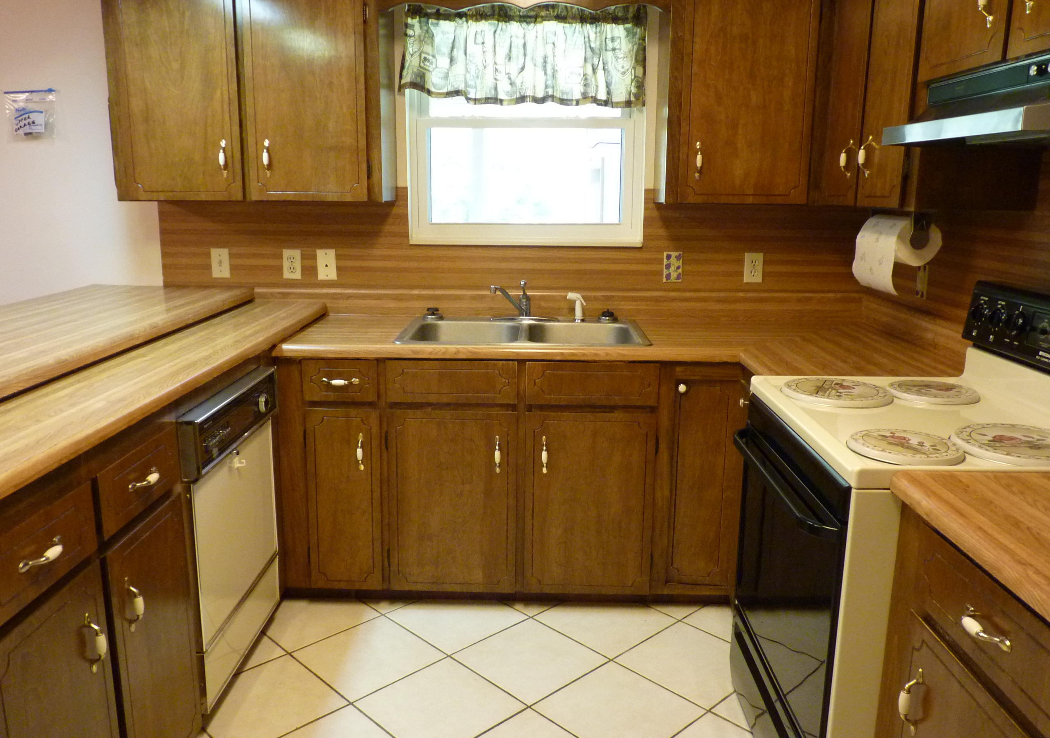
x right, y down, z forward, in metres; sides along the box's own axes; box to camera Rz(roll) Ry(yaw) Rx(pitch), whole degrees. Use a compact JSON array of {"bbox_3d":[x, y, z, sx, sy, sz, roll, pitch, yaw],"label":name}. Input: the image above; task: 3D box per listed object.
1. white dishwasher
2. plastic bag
[{"bbox_3d":[-1.065,0.460,2.248,0.610,0.833,0.605,1,12,0],"label":"white dishwasher"},{"bbox_3d":[-1.824,-0.937,3.018,0.186,0.174,0.025,-1,12,1],"label":"plastic bag"}]

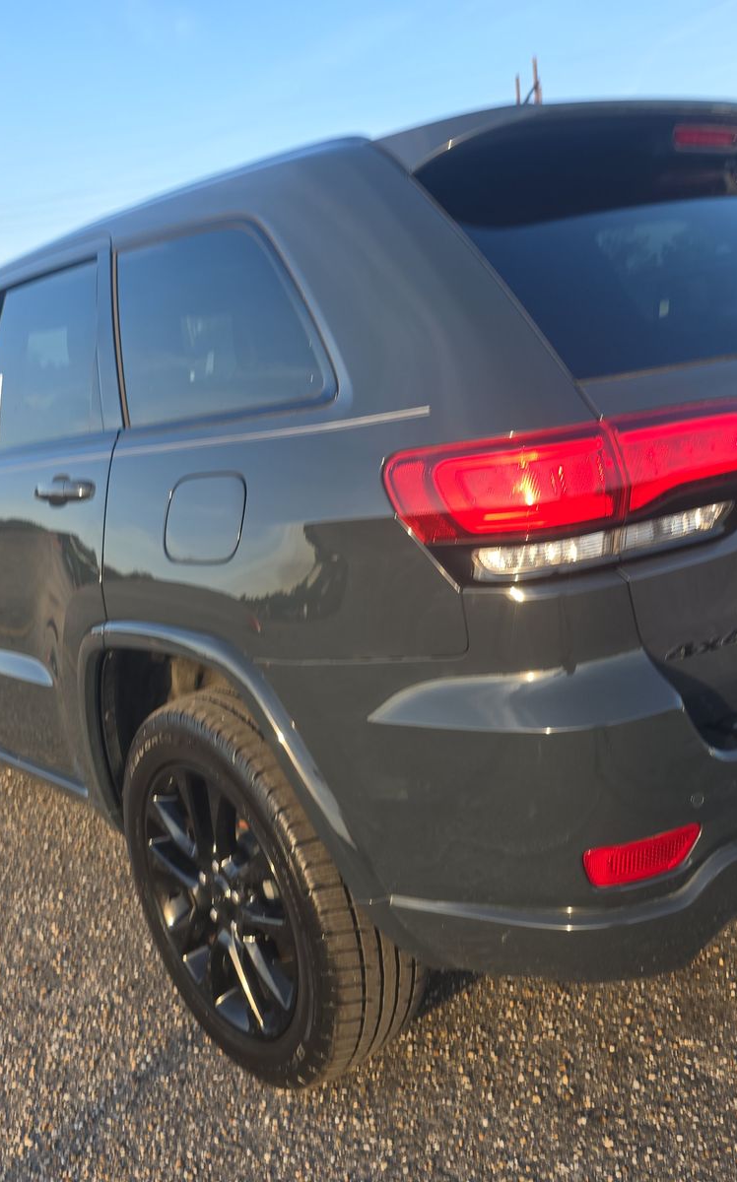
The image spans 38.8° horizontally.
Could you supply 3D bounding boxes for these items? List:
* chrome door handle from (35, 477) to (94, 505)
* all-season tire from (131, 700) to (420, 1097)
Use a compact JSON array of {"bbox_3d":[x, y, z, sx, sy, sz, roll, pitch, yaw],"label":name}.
[{"bbox_3d":[-0.630,-0.207,2.165,0.052,0.064,0.240,-17,15,-38],"label":"chrome door handle"},{"bbox_3d":[-0.202,0.563,2.102,0.275,0.773,0.773,-17,15,-38],"label":"all-season tire"}]

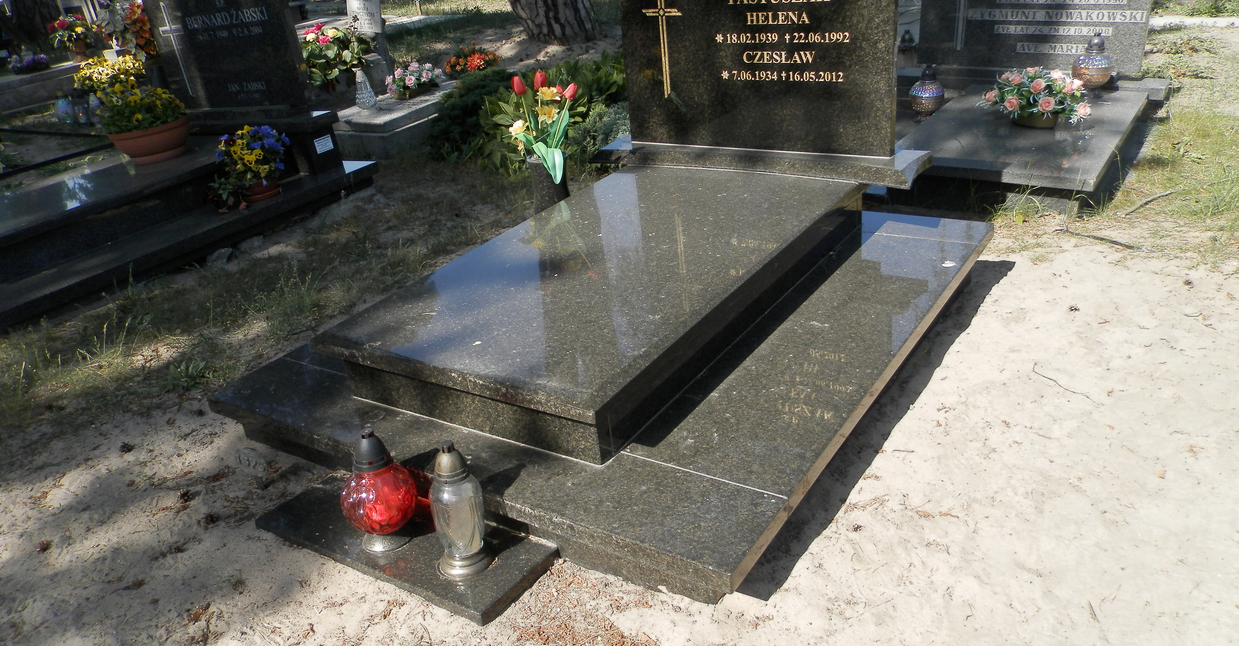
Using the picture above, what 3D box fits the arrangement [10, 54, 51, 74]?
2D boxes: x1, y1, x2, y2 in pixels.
[{"bbox_3d":[-5.069,-2.224,7.700,0.260,0.170,0.300,11,30,32],"label":"arrangement"}]

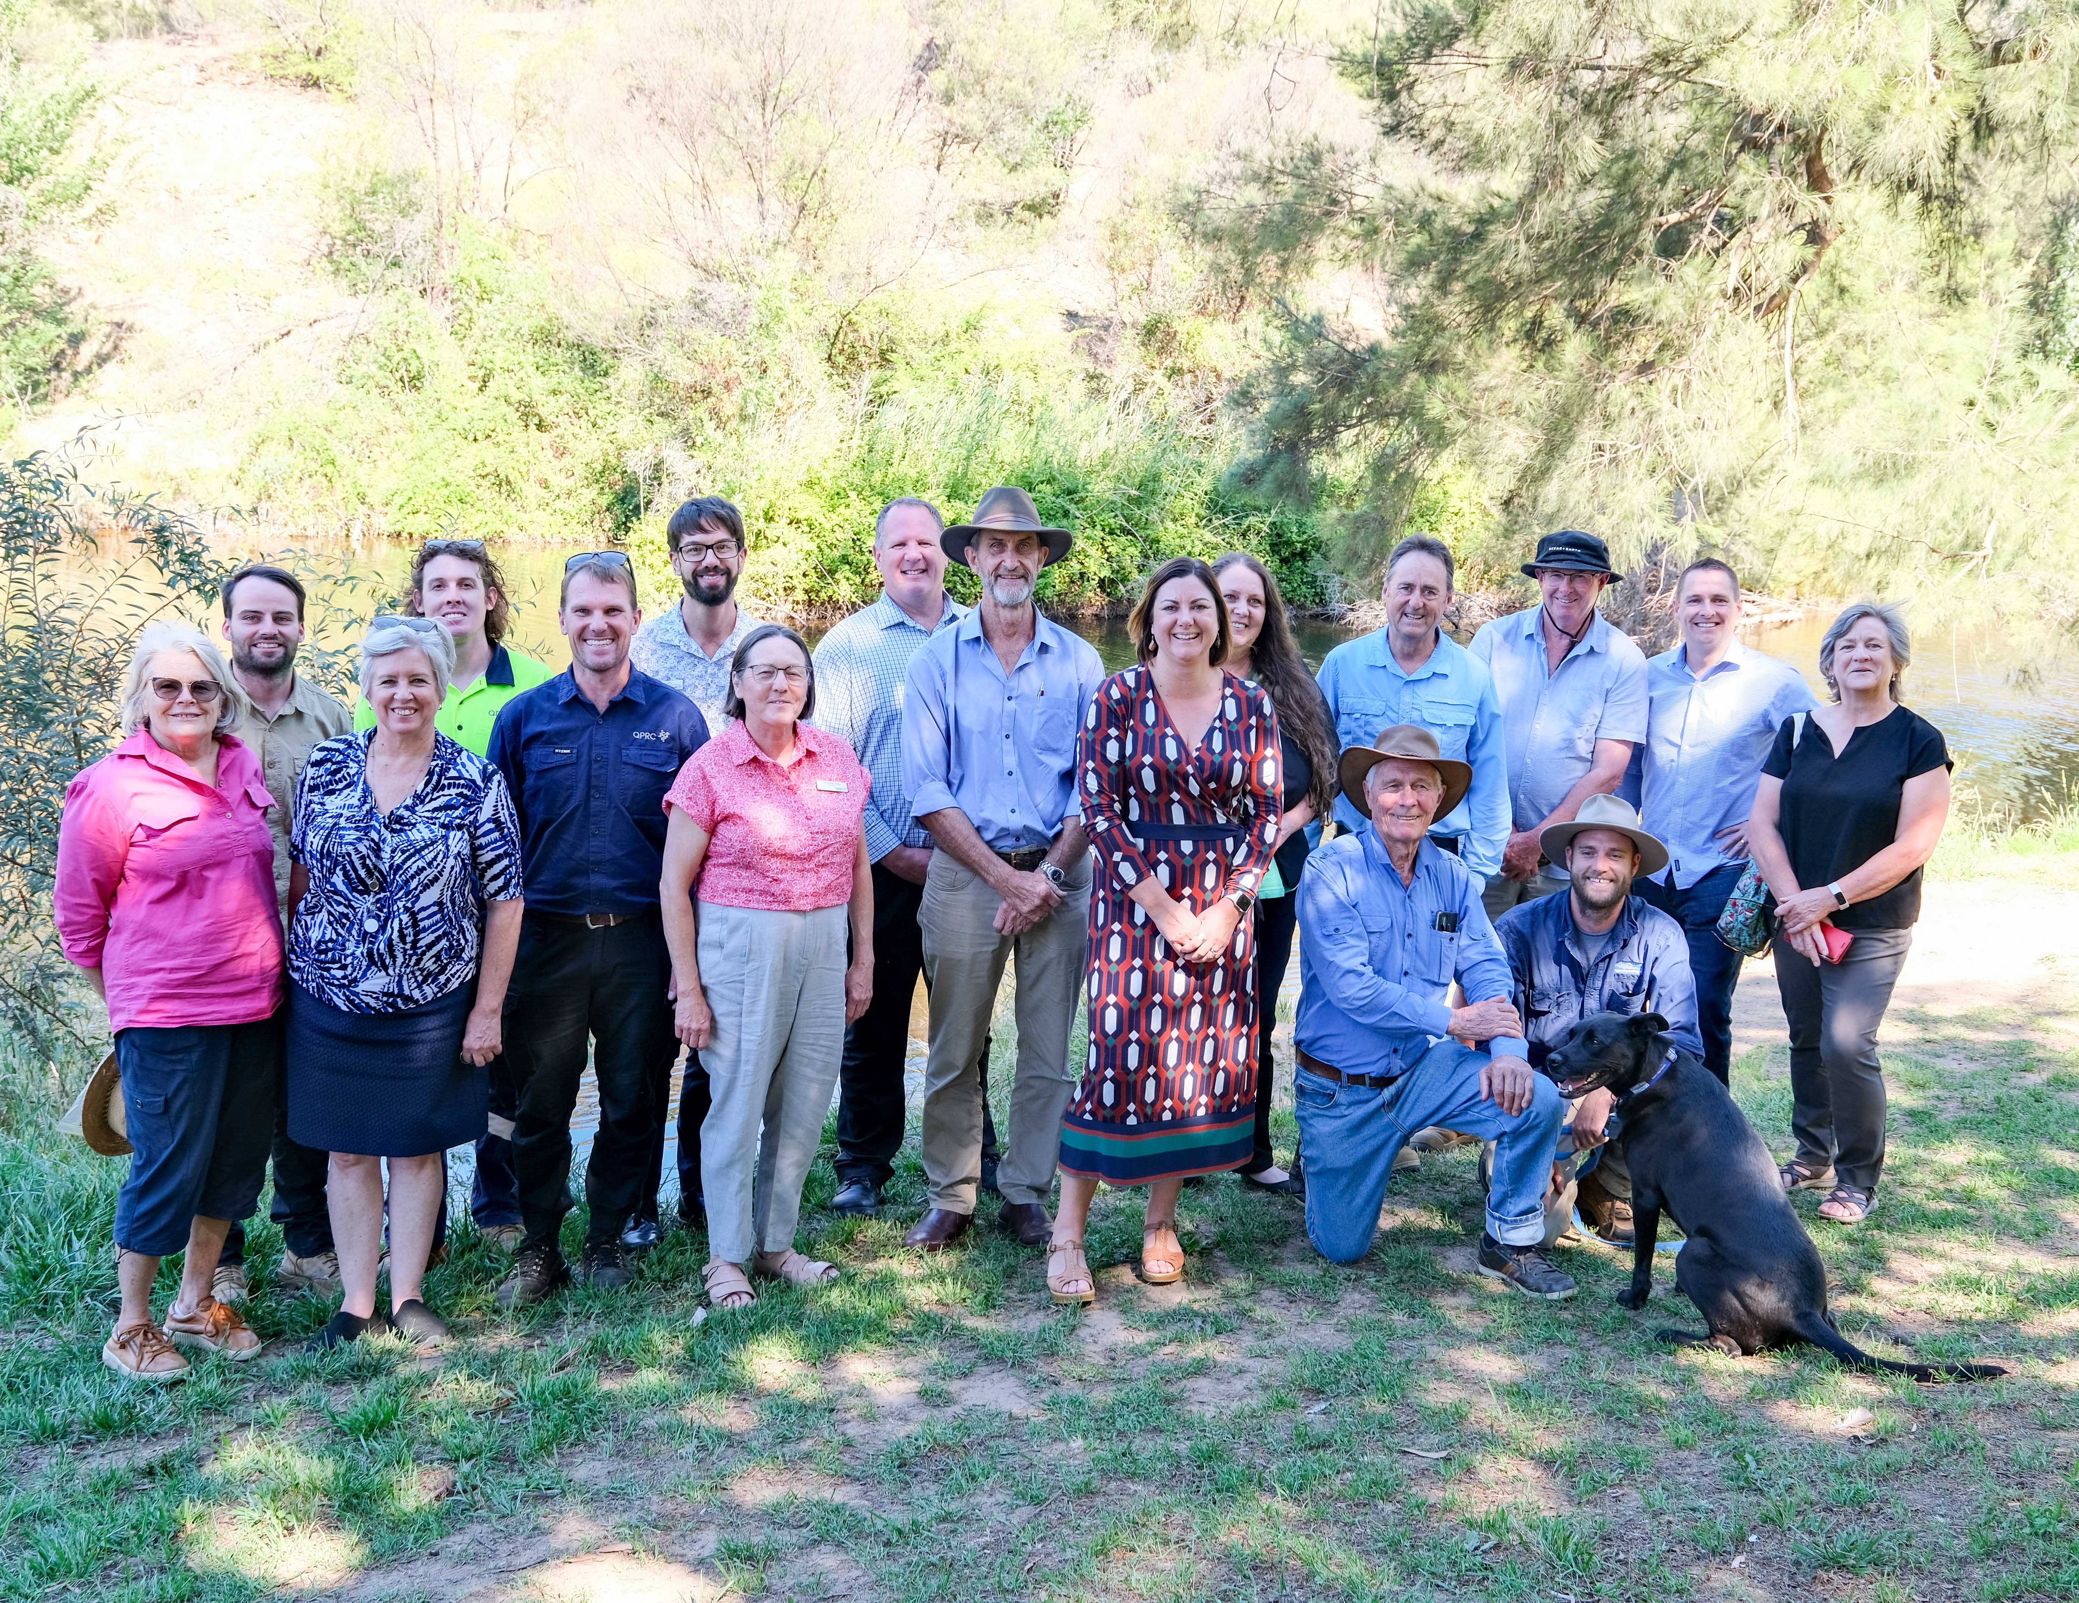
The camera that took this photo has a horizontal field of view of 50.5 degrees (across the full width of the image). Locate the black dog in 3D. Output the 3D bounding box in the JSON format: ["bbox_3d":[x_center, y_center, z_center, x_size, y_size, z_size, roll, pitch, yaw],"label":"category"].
[{"bbox_3d":[1.619,0.859,4.926,0.980,0.695,0.360,4,9,28],"label":"black dog"}]

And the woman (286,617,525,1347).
[{"bbox_3d":[-1.447,0.407,5.030,0.510,1.640,0.330,-1,6,-12],"label":"woman"}]

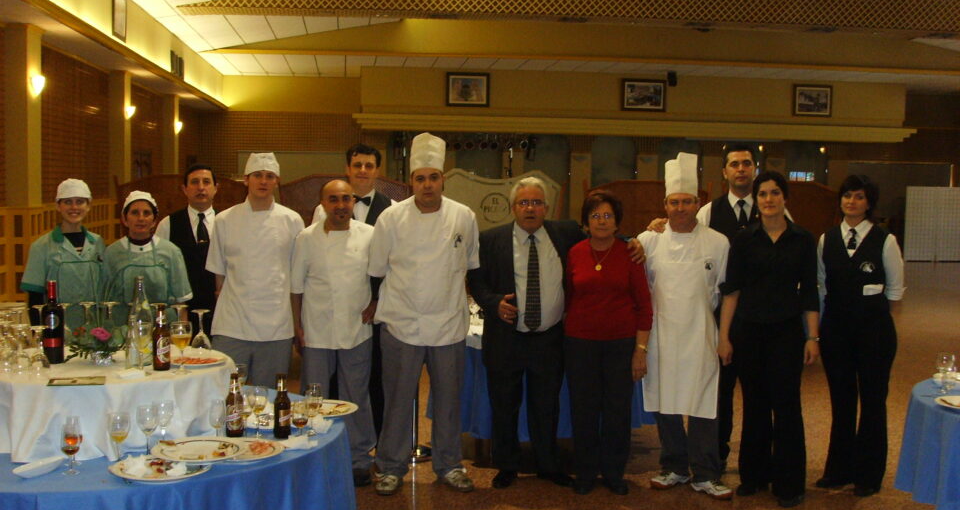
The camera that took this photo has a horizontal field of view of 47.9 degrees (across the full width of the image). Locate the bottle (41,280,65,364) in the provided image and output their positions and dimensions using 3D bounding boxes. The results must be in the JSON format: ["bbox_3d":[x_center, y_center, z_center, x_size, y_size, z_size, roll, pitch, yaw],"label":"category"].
[{"bbox_3d":[-1.539,0.239,3.898,0.076,0.297,0.076,1,4,0],"label":"bottle"}]

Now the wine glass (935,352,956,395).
[{"bbox_3d":[2.002,0.510,4.652,0.076,0.170,0.076,3,5,20],"label":"wine glass"}]

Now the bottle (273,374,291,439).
[{"bbox_3d":[-0.695,0.533,3.821,0.061,0.224,0.061,1,4,0],"label":"bottle"}]

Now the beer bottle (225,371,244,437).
[{"bbox_3d":[-0.827,0.505,3.645,0.061,0.216,0.061,0,5,-10],"label":"beer bottle"}]

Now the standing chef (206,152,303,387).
[{"bbox_3d":[-1.232,0.302,5.962,0.530,1.730,0.320,0,5,-16],"label":"standing chef"}]

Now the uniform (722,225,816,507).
[{"bbox_3d":[1.553,0.546,5.820,0.500,1.452,0.330,2,4,11],"label":"uniform"}]

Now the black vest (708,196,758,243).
[{"bbox_3d":[1.499,-0.066,6.200,0.430,0.600,0.270,2,4,9],"label":"black vest"}]

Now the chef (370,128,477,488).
[{"bbox_3d":[-0.293,0.301,5.793,0.590,1.900,0.370,1,4,-2],"label":"chef"}]

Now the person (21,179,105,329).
[{"bbox_3d":[-2.112,0.420,5.502,0.460,1.606,0.300,0,4,-19],"label":"person"}]

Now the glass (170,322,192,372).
[{"bbox_3d":[-1.038,0.323,3.772,0.074,0.172,0.074,1,4,0],"label":"glass"}]

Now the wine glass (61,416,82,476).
[{"bbox_3d":[-1.284,0.606,3.395,0.066,0.160,0.066,0,4,-21],"label":"wine glass"}]

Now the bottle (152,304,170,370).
[{"bbox_3d":[-1.122,0.289,3.817,0.061,0.228,0.061,1,4,0],"label":"bottle"}]

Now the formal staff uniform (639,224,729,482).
[{"bbox_3d":[1.063,0.514,5.623,0.490,1.354,0.300,2,5,6],"label":"formal staff uniform"}]

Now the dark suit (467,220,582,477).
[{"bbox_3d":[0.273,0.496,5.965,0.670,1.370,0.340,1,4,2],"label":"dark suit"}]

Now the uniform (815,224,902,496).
[{"bbox_3d":[2.087,0.531,5.932,0.460,1.455,0.300,3,4,21],"label":"uniform"}]

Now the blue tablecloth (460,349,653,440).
[{"bbox_3d":[0.408,0.762,6.949,1.420,0.570,1.420,1,4,-7],"label":"blue tablecloth"}]

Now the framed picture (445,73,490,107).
[{"bbox_3d":[-0.231,-3.133,20.500,0.800,0.660,0.050,1,5,-8],"label":"framed picture"}]

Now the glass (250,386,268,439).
[{"bbox_3d":[-0.745,0.528,3.646,0.058,0.173,0.058,0,5,-10],"label":"glass"}]

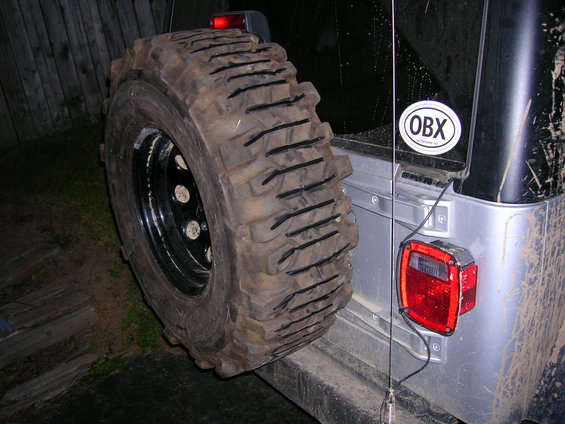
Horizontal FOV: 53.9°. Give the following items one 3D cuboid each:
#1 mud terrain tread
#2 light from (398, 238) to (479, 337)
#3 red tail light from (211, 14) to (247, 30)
[{"bbox_3d":[-0.180,-0.021,1.387,0.290,0.820,0.820,-18,25,-34],"label":"mud terrain tread"},{"bbox_3d":[0.300,0.139,1.064,0.066,0.164,0.133,-18,25,-34],"label":"light"},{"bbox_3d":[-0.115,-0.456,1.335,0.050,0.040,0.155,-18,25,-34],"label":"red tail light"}]

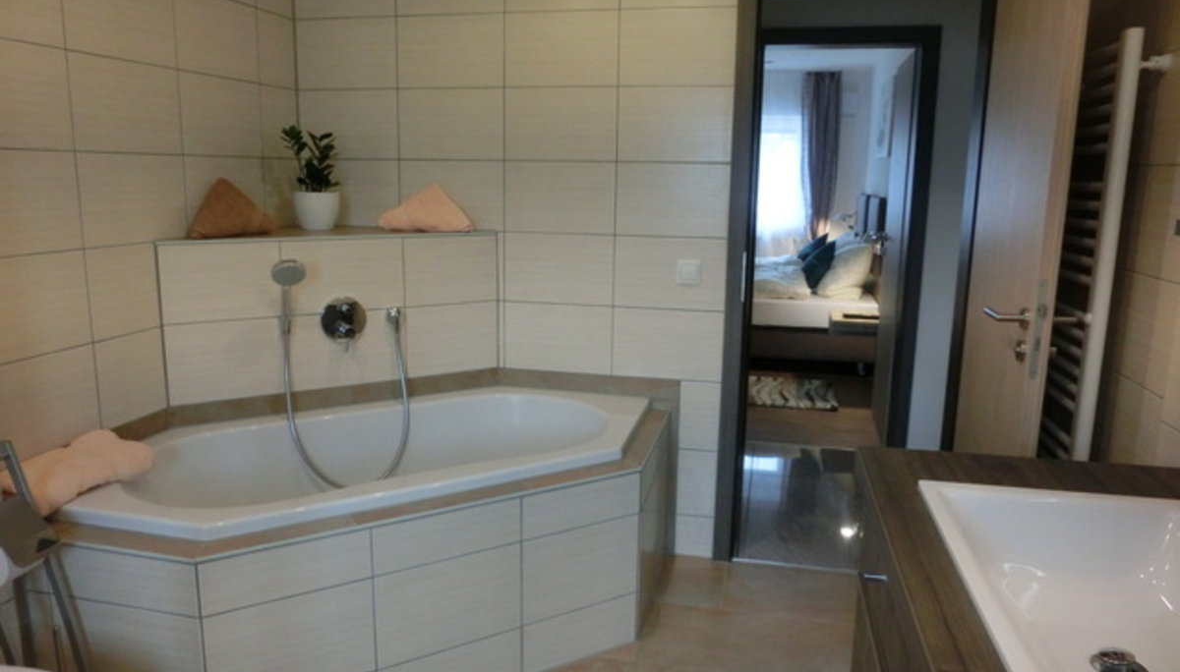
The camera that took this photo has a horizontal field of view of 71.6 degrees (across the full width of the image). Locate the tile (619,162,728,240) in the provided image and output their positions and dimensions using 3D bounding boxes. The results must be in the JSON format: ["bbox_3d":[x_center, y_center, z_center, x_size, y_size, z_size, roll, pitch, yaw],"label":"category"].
[{"bbox_3d":[0.282,-0.462,2.808,0.390,0.250,0.015,3,11,11],"label":"tile"}]

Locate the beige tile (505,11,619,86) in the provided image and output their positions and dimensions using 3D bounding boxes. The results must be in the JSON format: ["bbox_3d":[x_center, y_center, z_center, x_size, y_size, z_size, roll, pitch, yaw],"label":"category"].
[{"bbox_3d":[-0.097,-0.977,2.790,0.400,0.250,0.012,3,11,12],"label":"beige tile"}]

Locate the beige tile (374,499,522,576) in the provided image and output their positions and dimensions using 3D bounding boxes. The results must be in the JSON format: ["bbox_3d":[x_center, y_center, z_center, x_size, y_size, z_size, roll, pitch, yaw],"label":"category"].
[{"bbox_3d":[-0.356,0.506,2.086,0.402,0.124,0.012,-6,13,-31],"label":"beige tile"}]

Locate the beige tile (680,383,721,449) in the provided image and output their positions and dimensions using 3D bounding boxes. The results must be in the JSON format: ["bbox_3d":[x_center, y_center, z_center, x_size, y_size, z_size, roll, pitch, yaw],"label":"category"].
[{"bbox_3d":[0.393,0.283,2.917,0.152,0.250,0.015,3,11,11],"label":"beige tile"}]

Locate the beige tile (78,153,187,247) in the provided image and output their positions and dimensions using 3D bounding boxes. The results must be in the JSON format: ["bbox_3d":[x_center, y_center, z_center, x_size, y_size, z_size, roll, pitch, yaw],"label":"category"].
[{"bbox_3d":[-1.277,-0.386,2.299,0.012,0.250,0.400,3,11,12],"label":"beige tile"}]

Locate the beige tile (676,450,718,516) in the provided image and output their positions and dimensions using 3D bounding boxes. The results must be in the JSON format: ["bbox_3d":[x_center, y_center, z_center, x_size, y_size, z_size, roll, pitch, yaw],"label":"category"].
[{"bbox_3d":[0.389,0.532,2.967,0.138,0.250,0.012,3,11,12],"label":"beige tile"}]

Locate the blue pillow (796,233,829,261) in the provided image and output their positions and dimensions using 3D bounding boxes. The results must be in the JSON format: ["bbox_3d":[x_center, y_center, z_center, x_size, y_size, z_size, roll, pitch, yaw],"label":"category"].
[{"bbox_3d":[1.886,-0.698,6.951,0.140,0.380,0.390,20,14,3],"label":"blue pillow"}]

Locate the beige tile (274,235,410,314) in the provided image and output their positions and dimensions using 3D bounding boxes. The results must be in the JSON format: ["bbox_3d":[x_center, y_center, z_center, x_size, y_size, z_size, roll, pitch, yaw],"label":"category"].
[{"bbox_3d":[-0.800,-0.199,2.665,0.404,0.245,0.015,-6,13,-35],"label":"beige tile"}]

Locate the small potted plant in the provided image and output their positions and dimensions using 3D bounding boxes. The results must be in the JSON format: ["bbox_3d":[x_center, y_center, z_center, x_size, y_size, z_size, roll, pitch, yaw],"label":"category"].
[{"bbox_3d":[-0.987,-0.564,2.896,0.205,0.375,0.190,-3,12,-18],"label":"small potted plant"}]

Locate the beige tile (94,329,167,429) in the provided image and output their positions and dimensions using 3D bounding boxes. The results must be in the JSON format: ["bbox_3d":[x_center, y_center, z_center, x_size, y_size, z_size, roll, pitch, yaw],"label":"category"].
[{"bbox_3d":[-1.302,0.117,2.323,0.014,0.250,0.257,3,11,13],"label":"beige tile"}]

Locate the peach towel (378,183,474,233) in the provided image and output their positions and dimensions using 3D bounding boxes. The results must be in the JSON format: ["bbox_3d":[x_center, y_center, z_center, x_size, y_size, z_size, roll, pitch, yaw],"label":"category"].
[{"bbox_3d":[-0.576,-0.458,2.898,0.320,0.165,0.120,1,10,1],"label":"peach towel"}]

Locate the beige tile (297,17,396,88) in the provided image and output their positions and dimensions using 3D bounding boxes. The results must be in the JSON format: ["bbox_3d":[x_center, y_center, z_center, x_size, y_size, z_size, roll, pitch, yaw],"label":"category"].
[{"bbox_3d":[-0.886,-1.029,2.994,0.402,0.249,0.012,4,12,13],"label":"beige tile"}]

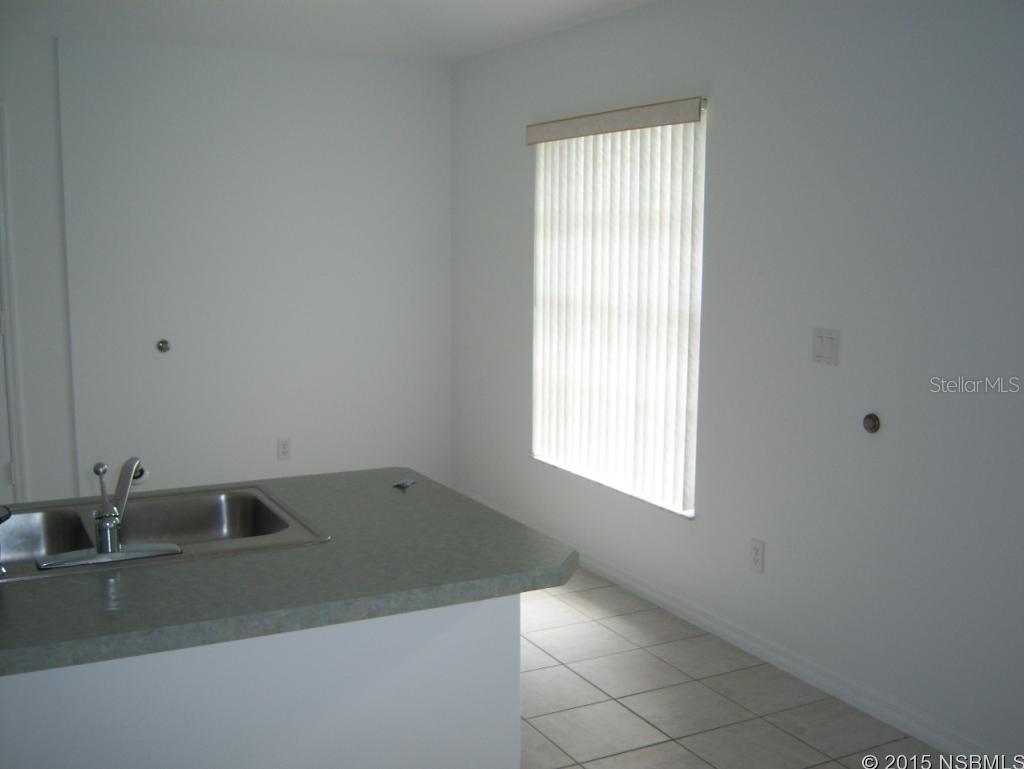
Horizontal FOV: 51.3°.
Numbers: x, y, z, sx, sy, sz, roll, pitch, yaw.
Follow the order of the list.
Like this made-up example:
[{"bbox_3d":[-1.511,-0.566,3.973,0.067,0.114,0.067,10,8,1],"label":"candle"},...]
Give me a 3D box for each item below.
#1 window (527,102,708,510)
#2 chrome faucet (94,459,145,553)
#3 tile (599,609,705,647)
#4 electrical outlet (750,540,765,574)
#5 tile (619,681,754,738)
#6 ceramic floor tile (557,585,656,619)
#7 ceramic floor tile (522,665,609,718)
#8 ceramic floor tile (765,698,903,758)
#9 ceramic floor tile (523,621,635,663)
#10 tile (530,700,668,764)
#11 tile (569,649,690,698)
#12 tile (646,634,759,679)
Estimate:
[{"bbox_3d":[0.410,-0.362,4.654,0.090,1.610,1.371,-4,8,-27],"label":"window"},{"bbox_3d":[-0.769,0.222,2.088,0.075,0.172,0.220,0,8,-4],"label":"chrome faucet"},{"bbox_3d":[0.549,0.960,4.199,0.322,0.010,0.328,-4,8,-27],"label":"tile"},{"bbox_3d":[0.885,0.626,3.868,0.009,0.117,0.073,-4,8,-27],"label":"electrical outlet"},{"bbox_3d":[0.554,1.036,3.394,0.328,0.010,0.328,-4,8,-27],"label":"tile"},{"bbox_3d":[0.397,0.921,4.491,0.322,0.010,0.328,-4,8,-27],"label":"ceramic floor tile"},{"bbox_3d":[0.116,1.037,3.608,0.328,0.010,0.328,-4,8,-27],"label":"ceramic floor tile"},{"bbox_3d":[0.986,1.050,3.256,0.318,0.010,0.328,-4,8,-27],"label":"ceramic floor tile"},{"bbox_3d":[0.255,0.964,3.978,0.328,0.010,0.328,-4,8,-27],"label":"ceramic floor tile"},{"bbox_3d":[0.261,1.055,3.242,0.328,0.010,0.328,-4,8,-27],"label":"tile"},{"bbox_3d":[0.411,1.018,3.758,0.328,0.010,0.328,-4,8,-27],"label":"tile"},{"bbox_3d":[0.694,0.981,3.835,0.318,0.010,0.328,-4,8,-27],"label":"tile"}]

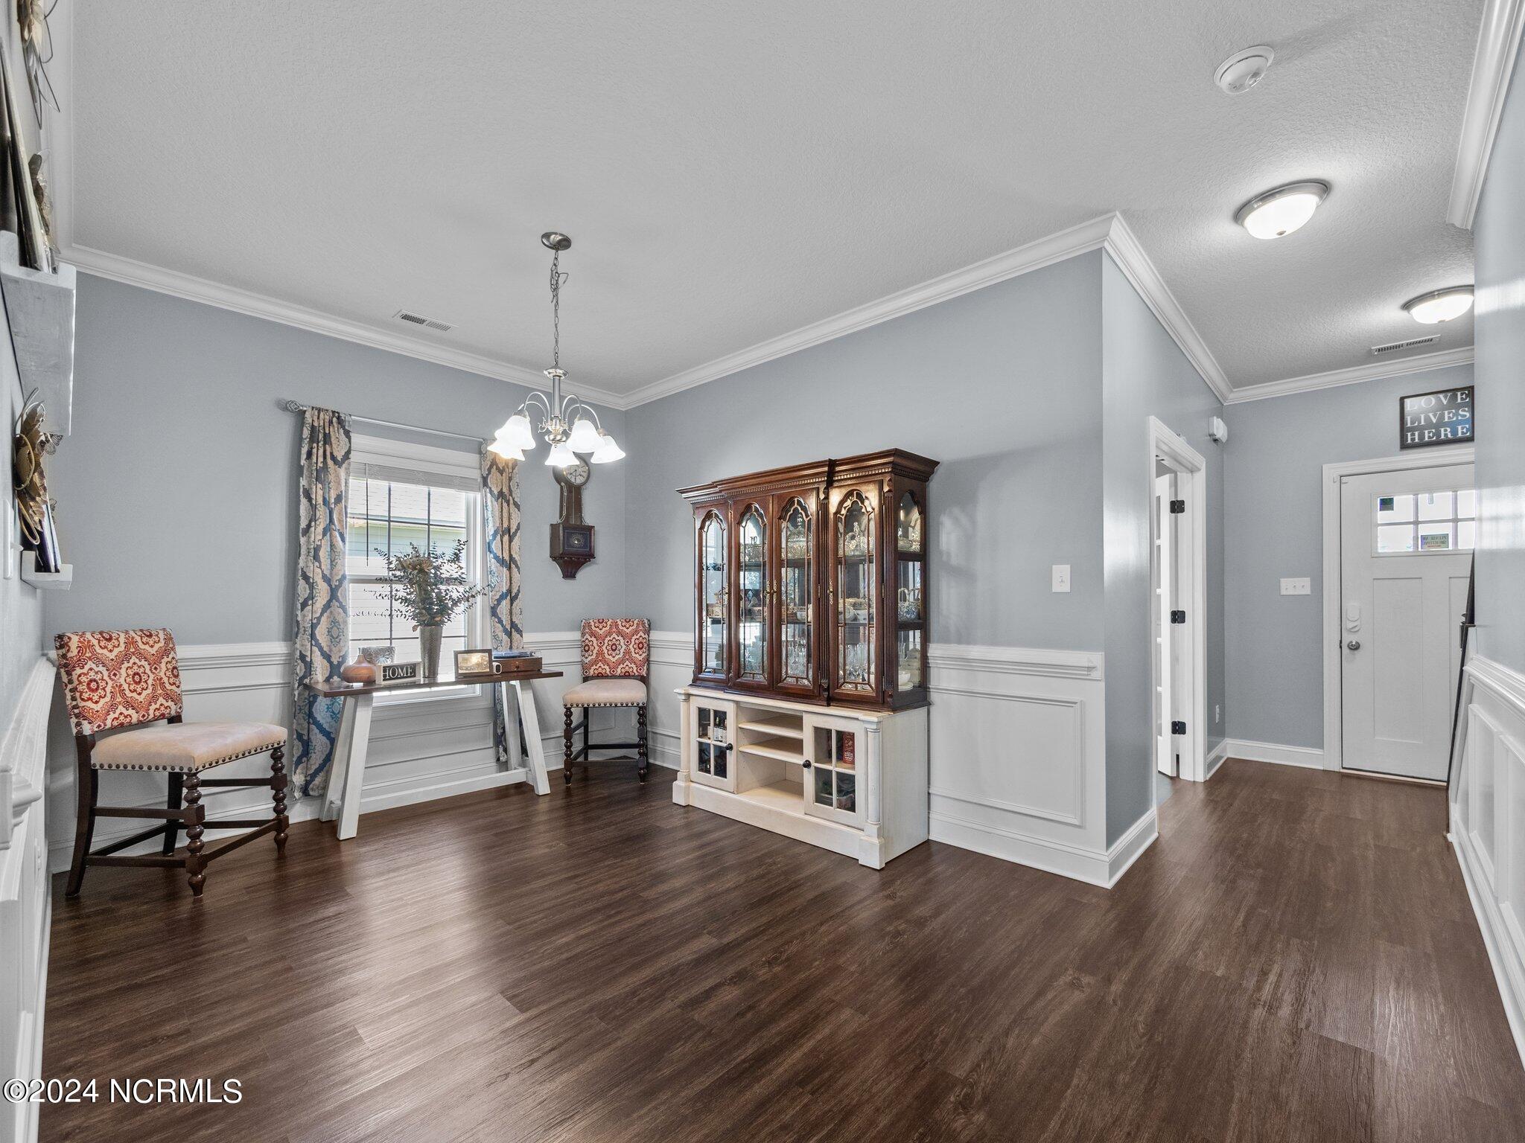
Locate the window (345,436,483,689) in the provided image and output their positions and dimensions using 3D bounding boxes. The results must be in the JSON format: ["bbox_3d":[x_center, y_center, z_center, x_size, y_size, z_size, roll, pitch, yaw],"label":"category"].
[{"bbox_3d":[-2.154,0.039,3.763,0.100,1.580,0.960,-1,-1,44],"label":"window"}]

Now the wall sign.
[{"bbox_3d":[4.340,-0.981,3.963,0.338,0.356,0.030,-1,-1,44],"label":"wall sign"}]

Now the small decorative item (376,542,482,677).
[{"bbox_3d":[-1.844,0.219,3.427,0.480,0.760,0.520,-2,-3,44],"label":"small decorative item"}]

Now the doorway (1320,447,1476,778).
[{"bbox_3d":[4.360,0.310,3.982,1.091,2.141,0.141,-1,-1,44],"label":"doorway"}]

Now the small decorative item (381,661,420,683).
[{"bbox_3d":[-2.036,0.577,3.462,0.055,0.112,0.215,0,-1,31],"label":"small decorative item"}]

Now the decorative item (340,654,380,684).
[{"bbox_3d":[-2.184,0.530,3.340,0.163,0.143,0.163,-2,-3,44],"label":"decorative item"}]

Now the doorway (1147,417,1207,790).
[{"bbox_3d":[2.411,0.301,3.625,0.141,2.141,1.475,-1,-1,44],"label":"doorway"}]

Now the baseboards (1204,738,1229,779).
[{"bbox_3d":[3.215,1.320,4.350,0.025,0.138,0.830,-2,-3,45],"label":"baseboards"}]

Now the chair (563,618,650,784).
[{"bbox_3d":[-1.035,0.858,4.220,0.500,1.040,0.580,1,-2,-6],"label":"chair"}]

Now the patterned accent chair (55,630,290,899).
[{"bbox_3d":[-2.490,0.781,2.660,0.580,1.040,0.490,0,-2,2],"label":"patterned accent chair"}]

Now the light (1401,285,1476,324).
[{"bbox_3d":[3.422,-1.323,3.109,0.283,0.131,0.283,-1,-1,44],"label":"light"}]

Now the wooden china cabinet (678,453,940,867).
[{"bbox_3d":[0.143,0.414,3.340,1.460,1.850,0.480,-2,-3,43],"label":"wooden china cabinet"}]

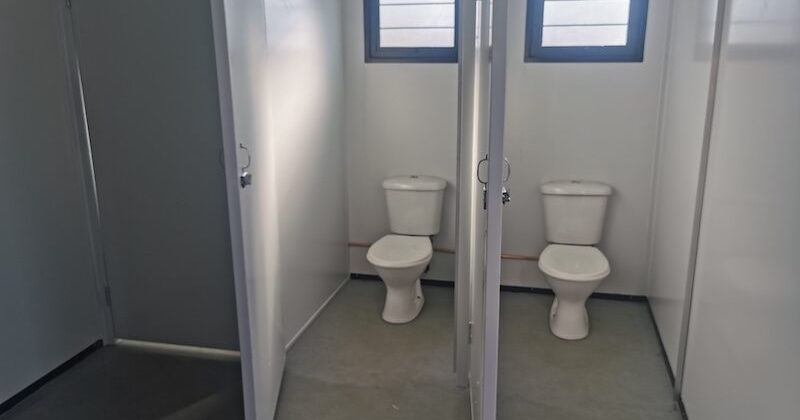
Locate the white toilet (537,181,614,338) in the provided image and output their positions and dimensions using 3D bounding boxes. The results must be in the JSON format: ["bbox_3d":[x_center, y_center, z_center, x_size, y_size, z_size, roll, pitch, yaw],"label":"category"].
[{"bbox_3d":[0.944,0.265,3.388,0.390,0.760,0.700,3,14,14],"label":"white toilet"}]

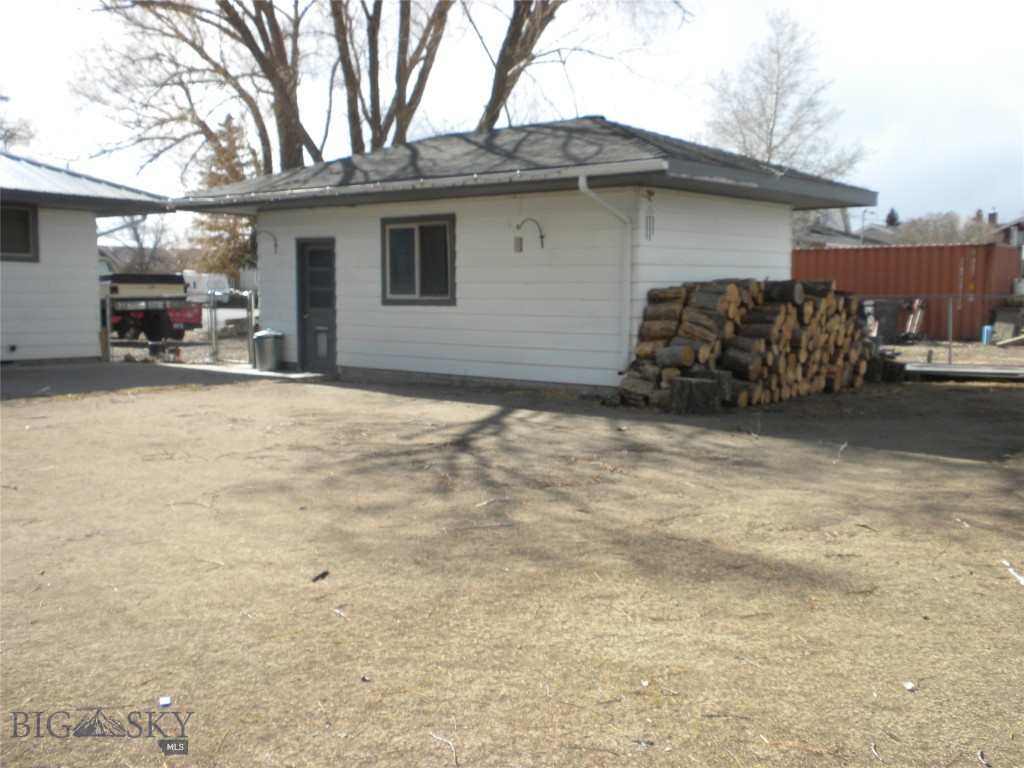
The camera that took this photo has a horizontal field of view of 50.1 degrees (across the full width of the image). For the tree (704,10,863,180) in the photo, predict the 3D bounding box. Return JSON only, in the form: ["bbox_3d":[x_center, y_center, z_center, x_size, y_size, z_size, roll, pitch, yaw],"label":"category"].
[{"bbox_3d":[10.272,-8.308,41.590,6.300,11.770,6.300,1,5,14],"label":"tree"}]

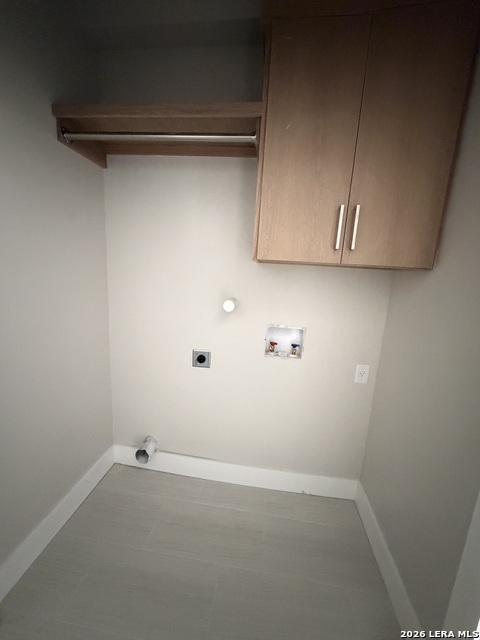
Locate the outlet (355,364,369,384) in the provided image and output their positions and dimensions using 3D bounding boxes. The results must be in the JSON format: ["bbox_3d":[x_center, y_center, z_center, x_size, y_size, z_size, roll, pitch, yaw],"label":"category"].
[{"bbox_3d":[0.736,0.328,1.557,0.071,0.116,0.010,5,10,6],"label":"outlet"}]

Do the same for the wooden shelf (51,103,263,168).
[{"bbox_3d":[-0.354,-0.897,1.302,0.942,0.133,0.372,5,10,6],"label":"wooden shelf"}]

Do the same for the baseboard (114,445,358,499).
[{"bbox_3d":[-0.071,1.043,1.778,1.686,0.137,0.015,5,10,6],"label":"baseboard"}]

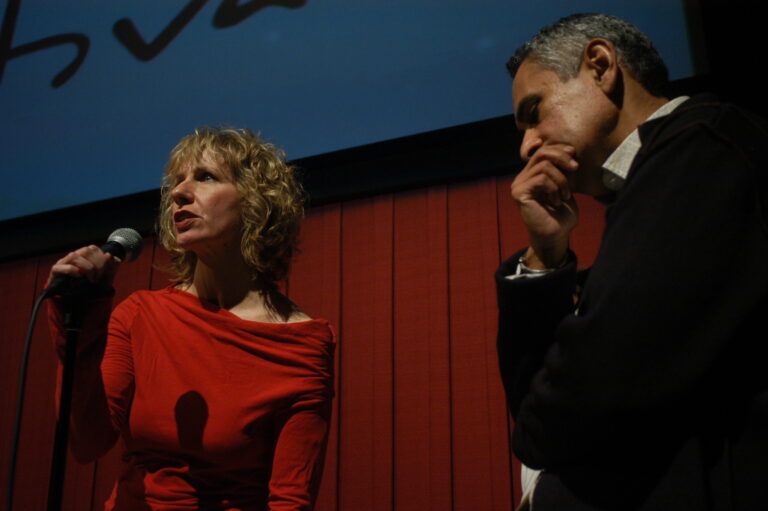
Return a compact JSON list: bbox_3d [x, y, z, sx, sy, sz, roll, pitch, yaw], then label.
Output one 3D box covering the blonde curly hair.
[{"bbox_3d":[-0.259,-0.086,1.520,0.240,0.265,0.245,-12,-20,37],"label":"blonde curly hair"}]

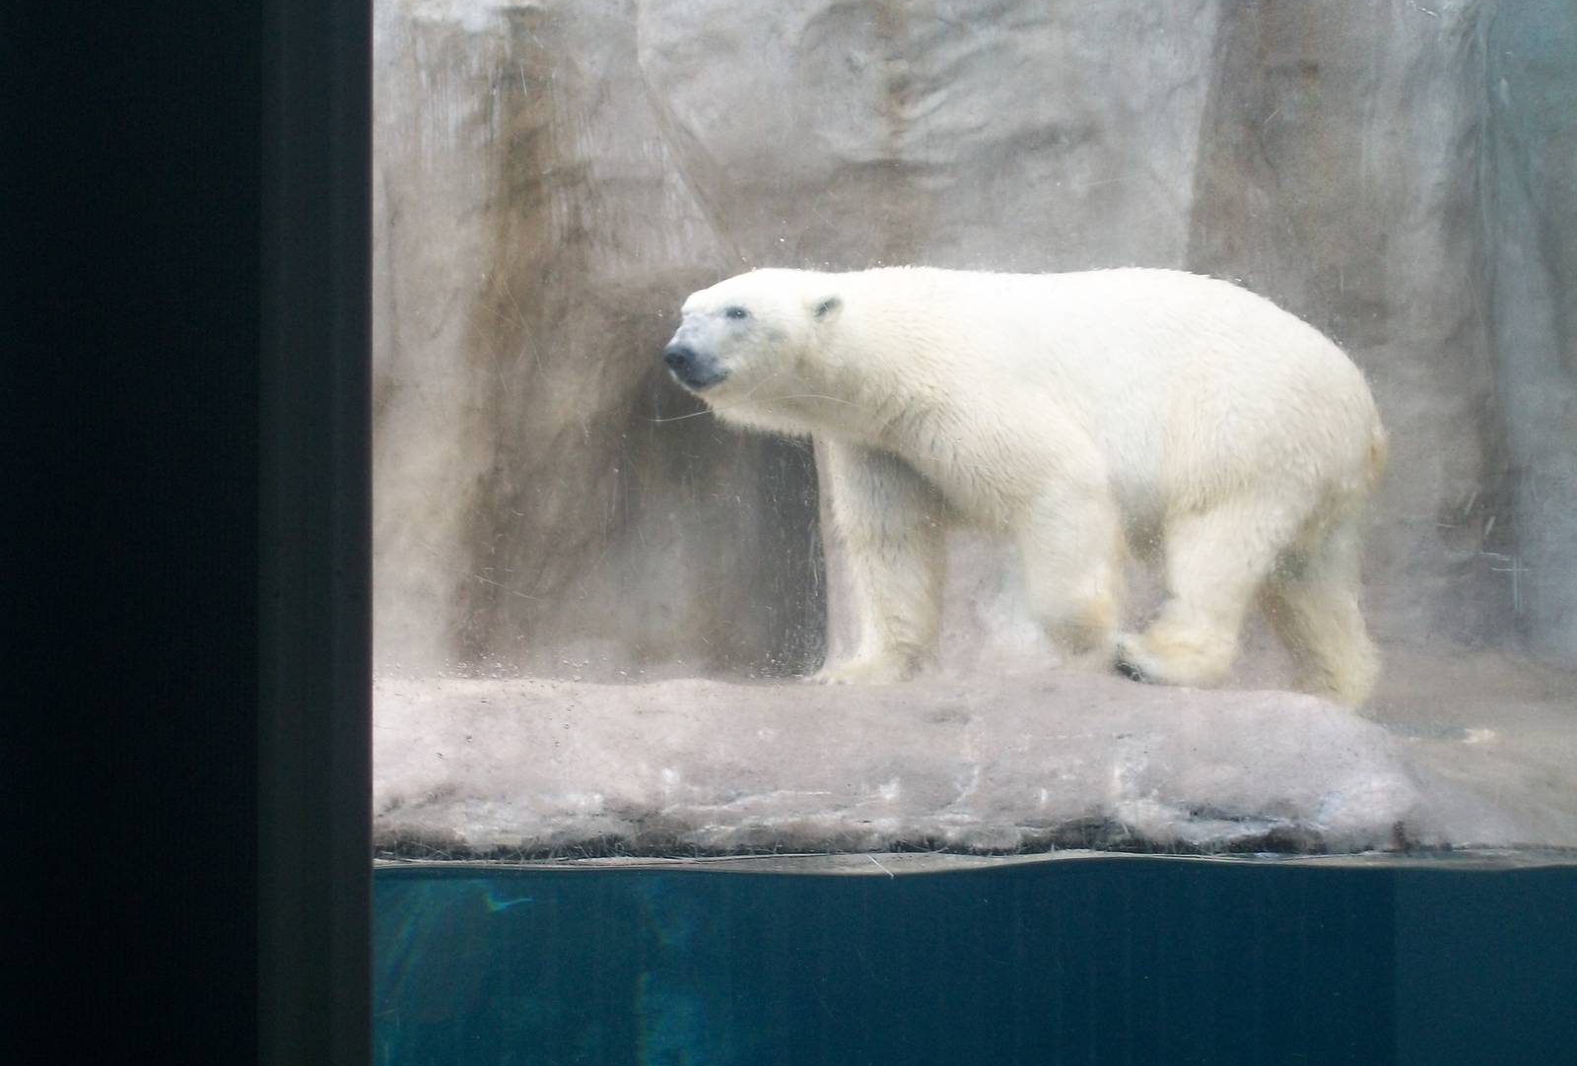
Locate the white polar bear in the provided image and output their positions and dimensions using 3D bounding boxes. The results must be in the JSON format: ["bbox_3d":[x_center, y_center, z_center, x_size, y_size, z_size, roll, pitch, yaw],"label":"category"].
[{"bbox_3d":[0.673,-0.132,11.300,2.030,1.250,0.750,1,-5,-8],"label":"white polar bear"}]

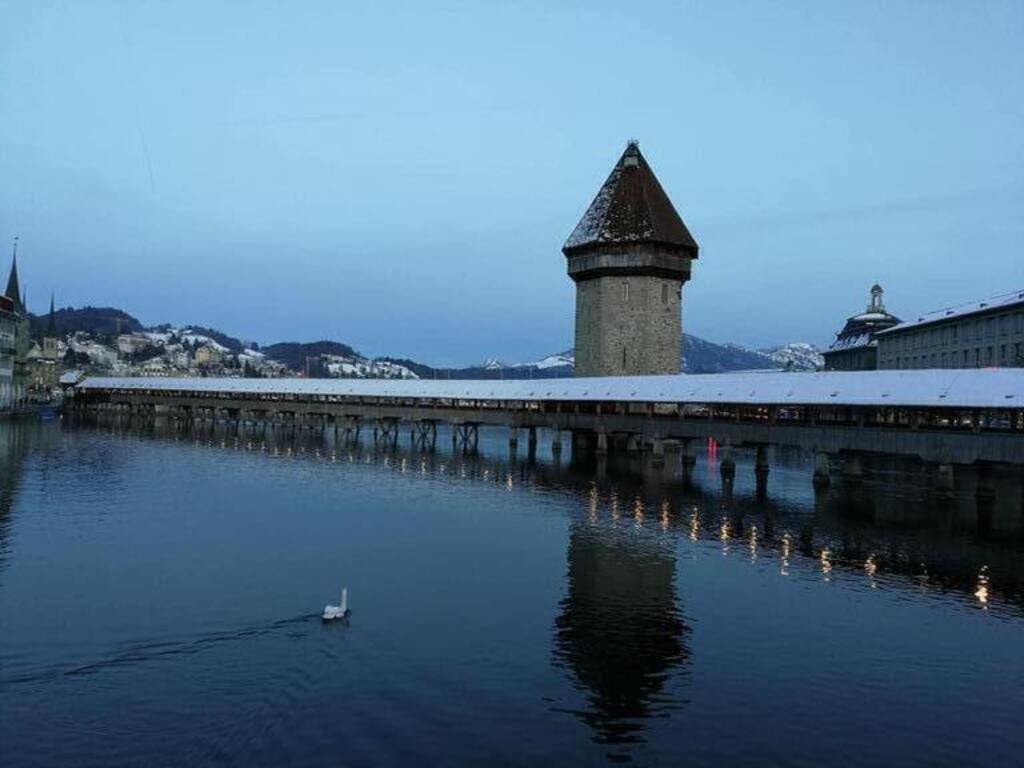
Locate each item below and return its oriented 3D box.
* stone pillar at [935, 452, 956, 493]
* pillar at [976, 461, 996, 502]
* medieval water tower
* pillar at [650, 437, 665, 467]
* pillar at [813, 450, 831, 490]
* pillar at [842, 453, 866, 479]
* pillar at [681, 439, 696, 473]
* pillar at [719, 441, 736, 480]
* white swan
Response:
[{"bbox_3d":[23.243,5.197,42.725,1.050,2.450,1.050,2,-1,-25],"label":"stone pillar"},{"bbox_3d":[26.370,5.314,44.434,1.050,2.450,1.050,2,-1,-25],"label":"pillar"},{"bbox_3d":[13.231,-10.058,90.277,15.000,34.300,15.000,1,-1,11],"label":"medieval water tower"},{"bbox_3d":[12.078,5.422,66.165,1.050,2.450,1.050,2,-1,-25],"label":"pillar"},{"bbox_3d":[19.549,5.272,50.481,1.050,2.450,1.050,2,-1,-25],"label":"pillar"},{"bbox_3d":[22.520,5.392,52.516,1.050,2.450,1.050,2,-1,-25],"label":"pillar"},{"bbox_3d":[15.105,5.541,68.084,1.050,2.450,1.050,2,-1,-25],"label":"pillar"},{"bbox_3d":[15.778,5.348,58.397,1.050,2.450,1.050,2,-1,-25],"label":"pillar"},{"bbox_3d":[-3.921,4.871,17.837,0.420,0.640,0.880,1,-2,36],"label":"white swan"}]

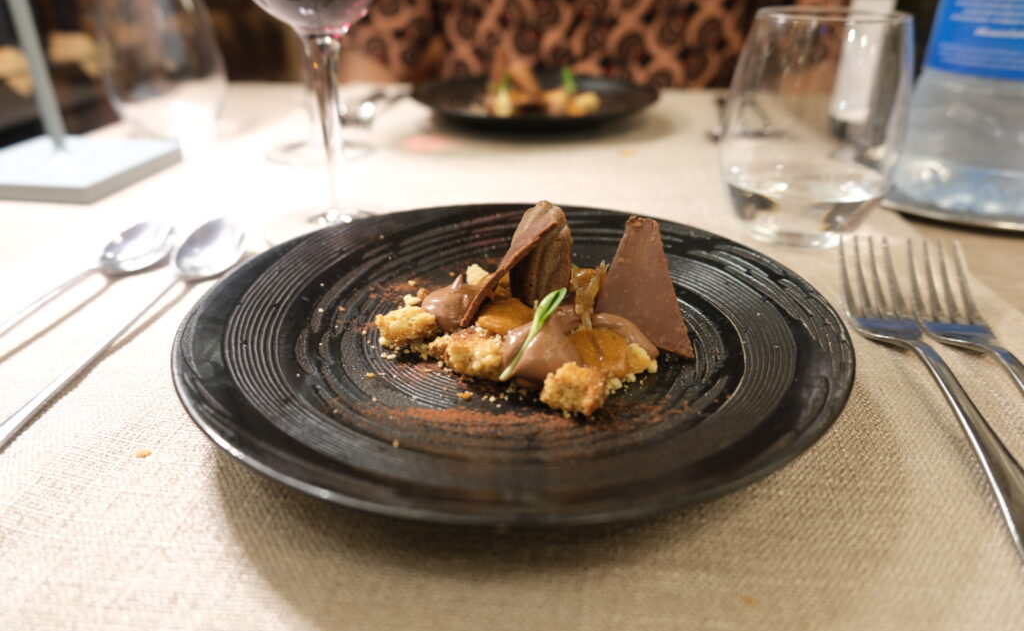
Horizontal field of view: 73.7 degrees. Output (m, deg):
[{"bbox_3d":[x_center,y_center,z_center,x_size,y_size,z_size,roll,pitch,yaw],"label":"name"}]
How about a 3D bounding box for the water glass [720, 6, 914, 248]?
[{"bbox_3d":[0.157,-0.094,0.352,0.088,0.113,0.088,0,27,0],"label":"water glass"}]

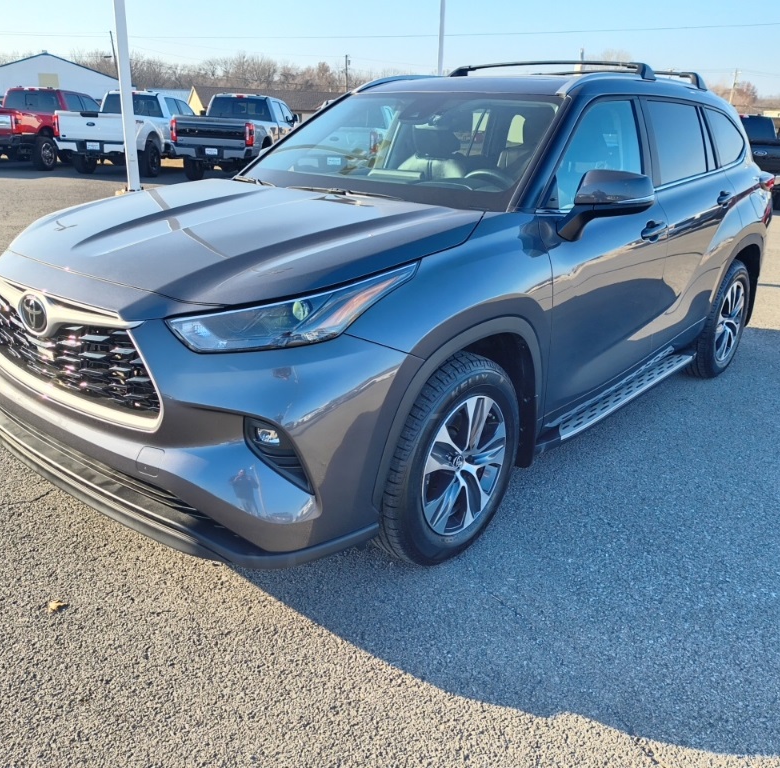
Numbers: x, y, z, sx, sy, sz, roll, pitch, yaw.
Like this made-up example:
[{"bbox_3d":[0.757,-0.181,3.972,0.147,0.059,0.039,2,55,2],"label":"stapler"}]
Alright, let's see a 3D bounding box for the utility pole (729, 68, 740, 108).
[{"bbox_3d":[44.753,-36.164,97.312,1.300,9.600,0.400,10,21,21],"label":"utility pole"}]

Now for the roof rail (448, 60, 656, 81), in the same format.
[{"bbox_3d":[0.798,-1.665,3.948,1.230,0.110,0.110,17,24,37],"label":"roof rail"}]

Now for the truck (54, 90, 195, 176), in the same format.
[{"bbox_3d":[-6.784,-6.983,20.568,2.150,2.060,6.300,4,19,6],"label":"truck"}]

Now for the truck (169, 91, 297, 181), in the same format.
[{"bbox_3d":[-3.824,-6.723,20.131,2.150,2.060,6.300,4,19,6],"label":"truck"}]

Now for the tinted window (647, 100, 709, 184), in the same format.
[{"bbox_3d":[1.443,-1.186,3.638,0.060,0.400,0.770,-9,7,43],"label":"tinted window"}]

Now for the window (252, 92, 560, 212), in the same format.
[{"bbox_3d":[0.042,-1.083,3.200,1.430,0.110,0.750,17,58,37],"label":"window"}]

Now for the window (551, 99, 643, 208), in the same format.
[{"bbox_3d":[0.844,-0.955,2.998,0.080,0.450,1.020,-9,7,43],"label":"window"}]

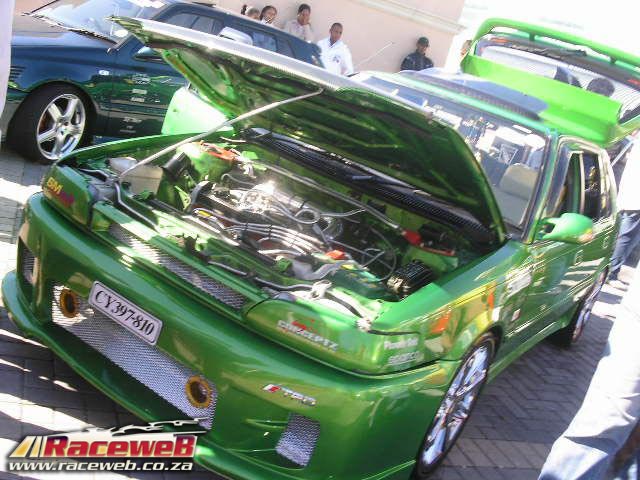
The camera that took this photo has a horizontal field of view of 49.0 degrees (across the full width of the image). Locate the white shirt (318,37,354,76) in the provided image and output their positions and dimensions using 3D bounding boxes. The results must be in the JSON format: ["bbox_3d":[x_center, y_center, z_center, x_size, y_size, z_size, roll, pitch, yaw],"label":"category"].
[{"bbox_3d":[0.030,-1.939,8.253,0.540,0.720,0.300,16,14,0],"label":"white shirt"}]

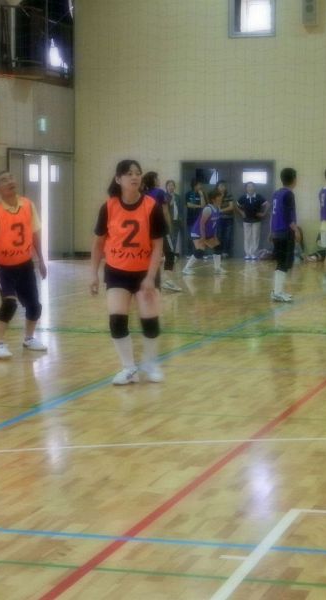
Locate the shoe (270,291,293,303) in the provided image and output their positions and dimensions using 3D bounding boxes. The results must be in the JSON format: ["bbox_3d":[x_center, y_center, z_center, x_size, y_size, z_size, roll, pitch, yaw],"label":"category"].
[{"bbox_3d":[1.524,-0.045,15.750,0.280,0.125,0.105,1,5,12],"label":"shoe"}]

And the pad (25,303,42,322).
[{"bbox_3d":[-1.126,0.108,10.650,0.125,0.160,0.130,0,5,0],"label":"pad"}]

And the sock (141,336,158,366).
[{"bbox_3d":[-0.099,0.369,8.970,0.105,0.200,0.110,-2,5,-18],"label":"sock"}]

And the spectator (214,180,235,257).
[{"bbox_3d":[1.300,-1.674,25.448,0.450,1.600,0.320,1,5,12],"label":"spectator"}]

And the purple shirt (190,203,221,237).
[{"bbox_3d":[0.712,-1.349,21.000,0.320,0.540,0.400,19,14,27],"label":"purple shirt"}]

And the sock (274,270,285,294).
[{"bbox_3d":[1.540,-0.234,16.100,0.135,0.315,0.120,-2,5,-12],"label":"sock"}]

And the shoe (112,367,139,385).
[{"bbox_3d":[-0.270,0.544,8.843,0.095,0.110,0.250,4,7,40],"label":"shoe"}]

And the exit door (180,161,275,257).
[{"bbox_3d":[1.362,-1.937,26.000,2.050,2.040,0.140,1,5,16],"label":"exit door"}]

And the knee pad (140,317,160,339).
[{"bbox_3d":[-0.091,0.201,8.930,0.135,0.160,0.135,-2,5,-13],"label":"knee pad"}]

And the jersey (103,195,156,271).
[{"bbox_3d":[-0.246,-0.494,8.900,0.380,0.540,0.270,-1,5,-3],"label":"jersey"}]

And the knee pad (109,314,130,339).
[{"bbox_3d":[-0.310,0.189,8.750,0.128,0.170,0.135,1,5,12],"label":"knee pad"}]

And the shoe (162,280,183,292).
[{"bbox_3d":[0.133,-0.188,17.100,0.260,0.120,0.100,-9,1,25],"label":"shoe"}]

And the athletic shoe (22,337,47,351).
[{"bbox_3d":[-1.129,0.381,10.754,0.270,0.110,0.100,4,7,40],"label":"athletic shoe"}]

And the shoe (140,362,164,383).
[{"bbox_3d":[-0.085,0.531,8.983,0.095,0.110,0.250,-3,6,-28],"label":"shoe"}]

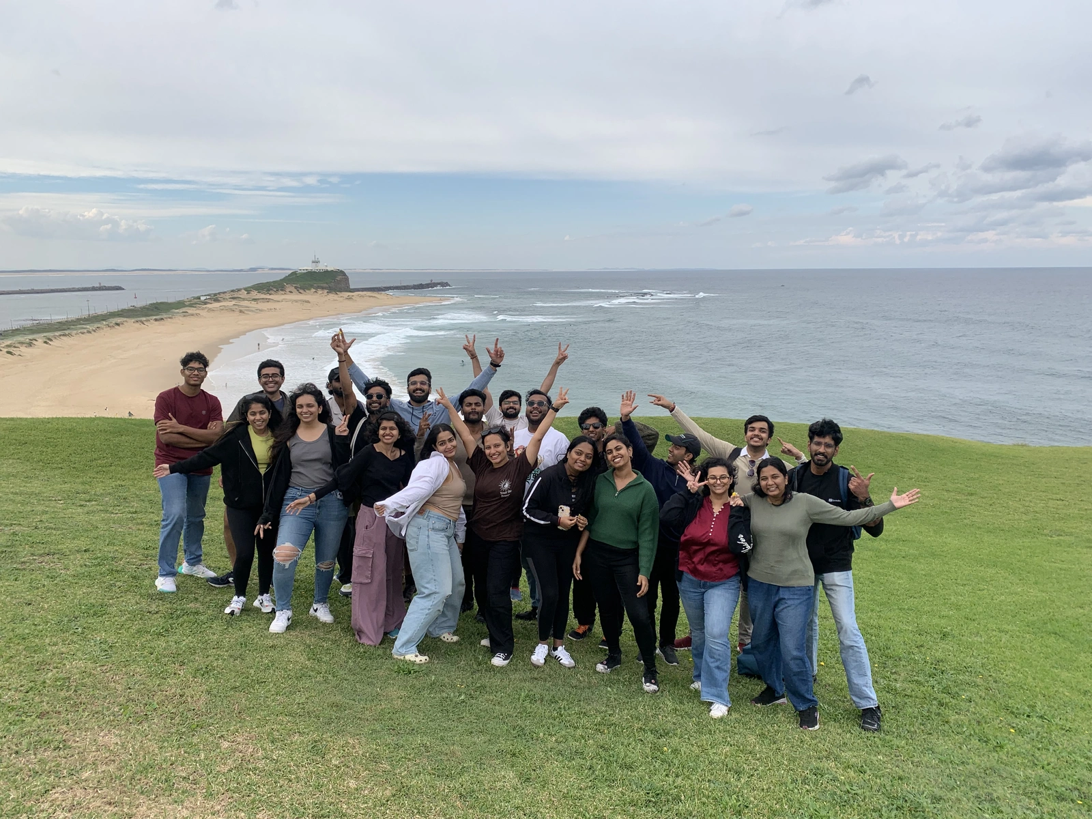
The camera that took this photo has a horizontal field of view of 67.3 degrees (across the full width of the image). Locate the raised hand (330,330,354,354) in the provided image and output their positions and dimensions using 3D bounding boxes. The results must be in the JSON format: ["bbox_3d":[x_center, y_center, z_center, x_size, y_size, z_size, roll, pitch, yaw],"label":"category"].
[{"bbox_3d":[-1.386,-0.460,5.600,0.160,0.170,0.090,-5,10,-8],"label":"raised hand"}]

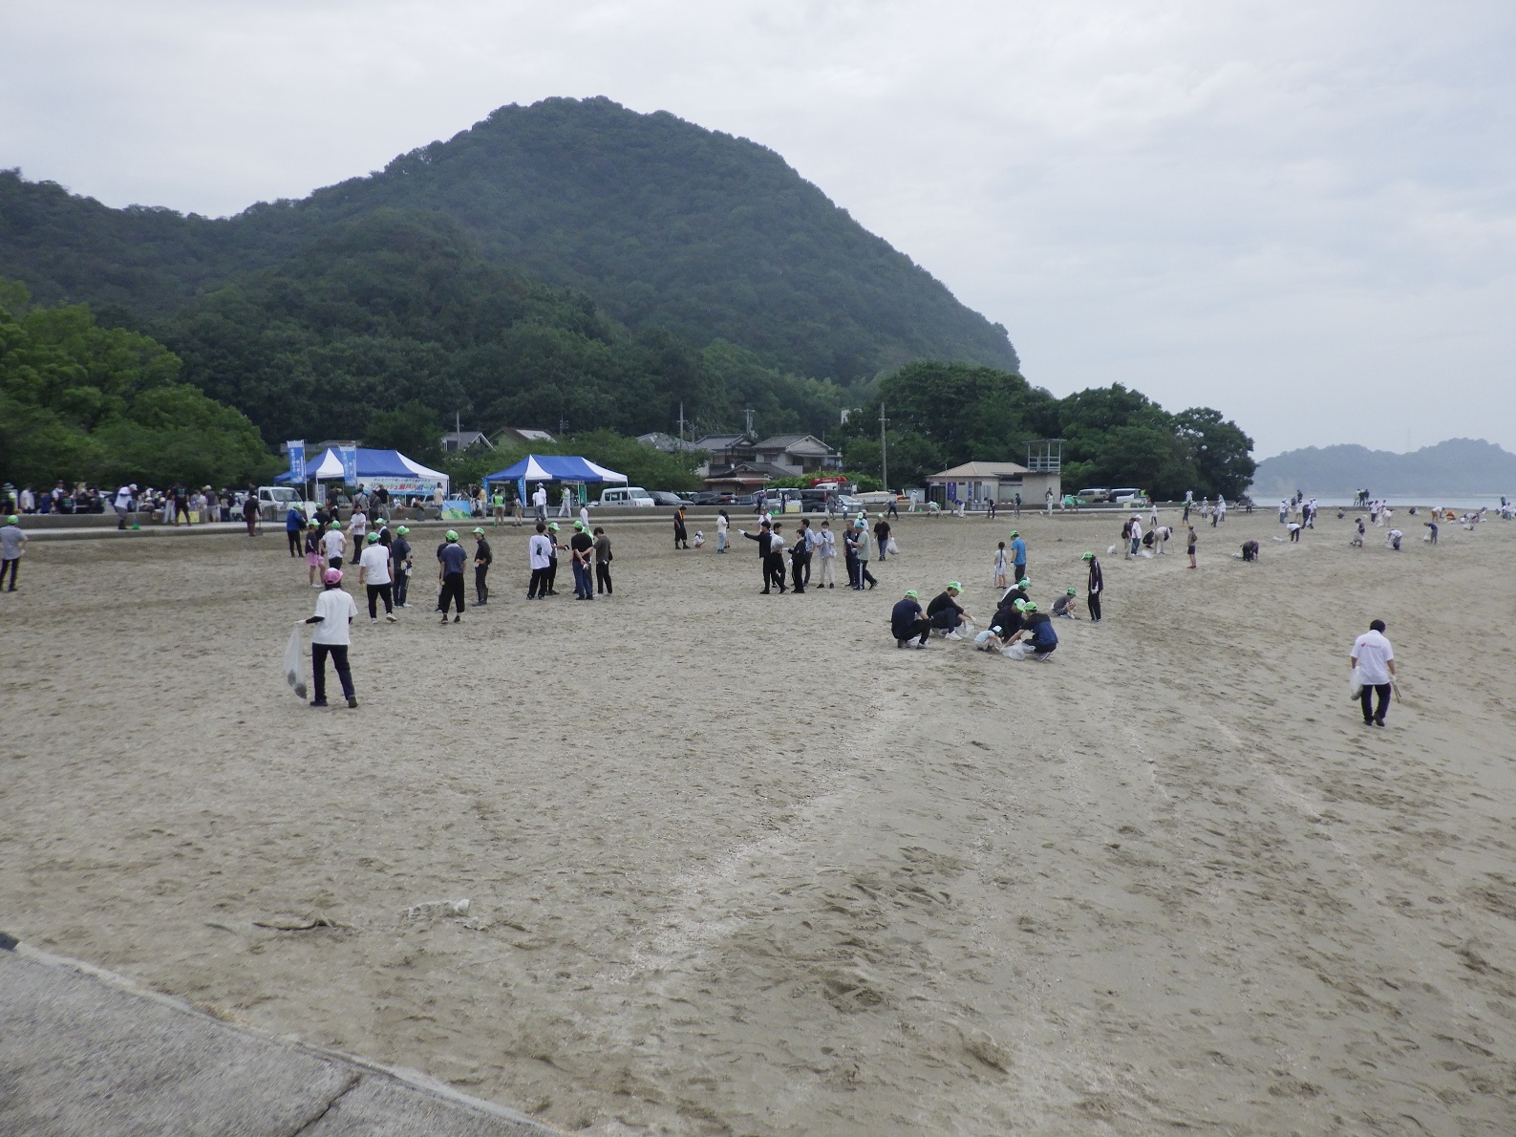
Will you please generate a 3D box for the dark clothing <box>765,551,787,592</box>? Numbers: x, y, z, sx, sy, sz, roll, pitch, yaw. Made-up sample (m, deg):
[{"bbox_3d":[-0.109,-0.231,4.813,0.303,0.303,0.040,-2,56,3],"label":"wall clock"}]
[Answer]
[{"bbox_3d":[0.431,0.070,28.800,0.450,0.950,0.360,-1,4,-15],"label":"dark clothing"}]

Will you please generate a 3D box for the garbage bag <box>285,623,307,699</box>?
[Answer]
[{"bbox_3d":[-5.337,1.066,14.150,0.260,0.880,0.260,-2,4,-21],"label":"garbage bag"}]

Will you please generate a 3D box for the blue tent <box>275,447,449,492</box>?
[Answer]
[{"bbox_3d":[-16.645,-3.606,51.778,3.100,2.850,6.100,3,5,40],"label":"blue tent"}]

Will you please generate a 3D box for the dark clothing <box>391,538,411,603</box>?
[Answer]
[{"bbox_3d":[-7.438,0.049,25.500,0.300,1.420,0.430,-3,4,-40],"label":"dark clothing"}]

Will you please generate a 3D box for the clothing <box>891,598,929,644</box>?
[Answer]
[{"bbox_3d":[2.497,0.868,20.200,0.550,0.750,0.440,-1,4,-16],"label":"clothing"}]

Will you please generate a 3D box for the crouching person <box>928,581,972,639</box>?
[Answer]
[{"bbox_3d":[3.408,0.747,21.785,0.830,1.000,0.560,1,4,12],"label":"crouching person"}]

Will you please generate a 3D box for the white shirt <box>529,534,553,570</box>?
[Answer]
[{"bbox_3d":[-4.914,-0.388,27.727,0.510,0.790,0.300,1,3,9],"label":"white shirt"}]

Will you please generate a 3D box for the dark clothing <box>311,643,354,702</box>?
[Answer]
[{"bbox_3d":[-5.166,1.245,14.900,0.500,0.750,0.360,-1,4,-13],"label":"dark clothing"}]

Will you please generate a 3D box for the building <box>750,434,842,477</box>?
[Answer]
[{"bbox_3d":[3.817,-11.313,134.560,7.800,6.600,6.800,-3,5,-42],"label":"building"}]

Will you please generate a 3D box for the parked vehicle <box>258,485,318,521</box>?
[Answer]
[{"bbox_3d":[-21.396,-2.702,53.837,3.400,1.780,1.480,3,5,40],"label":"parked vehicle"}]

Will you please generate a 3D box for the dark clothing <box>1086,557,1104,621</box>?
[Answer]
[{"bbox_3d":[7.529,0.490,27.400,0.270,1.430,0.380,-2,4,-22],"label":"dark clothing"}]

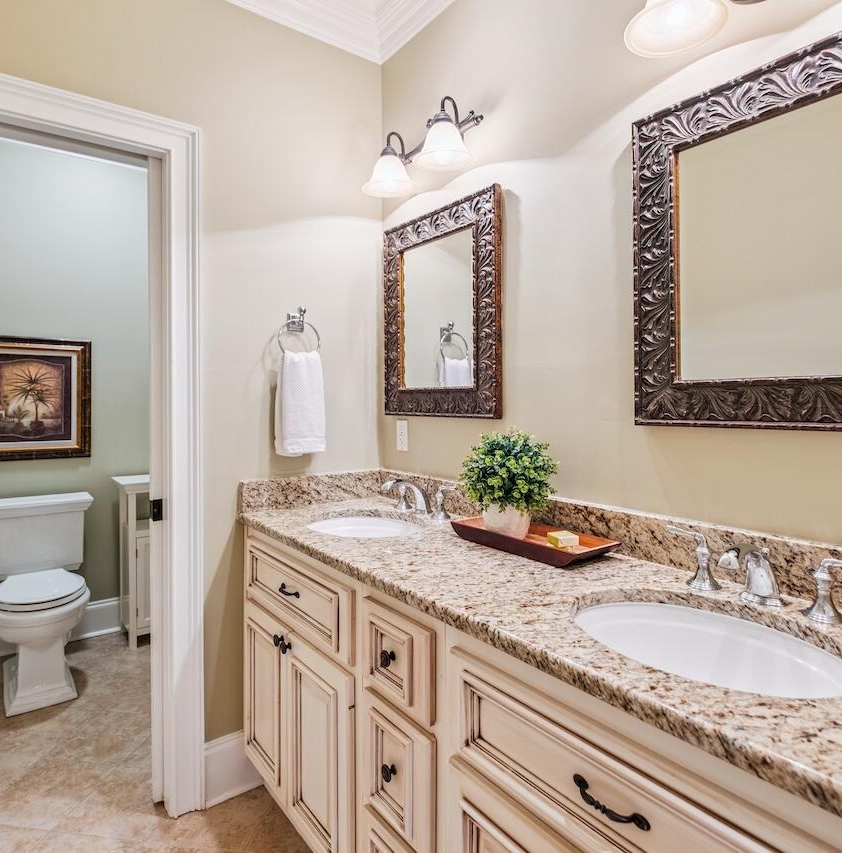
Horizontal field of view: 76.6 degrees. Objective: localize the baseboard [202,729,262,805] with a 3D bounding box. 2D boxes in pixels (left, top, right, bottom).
[{"bbox_3d":[-0.596,1.096,1.732,0.197,0.200,0.018,-1,2,-37],"label":"baseboard"}]

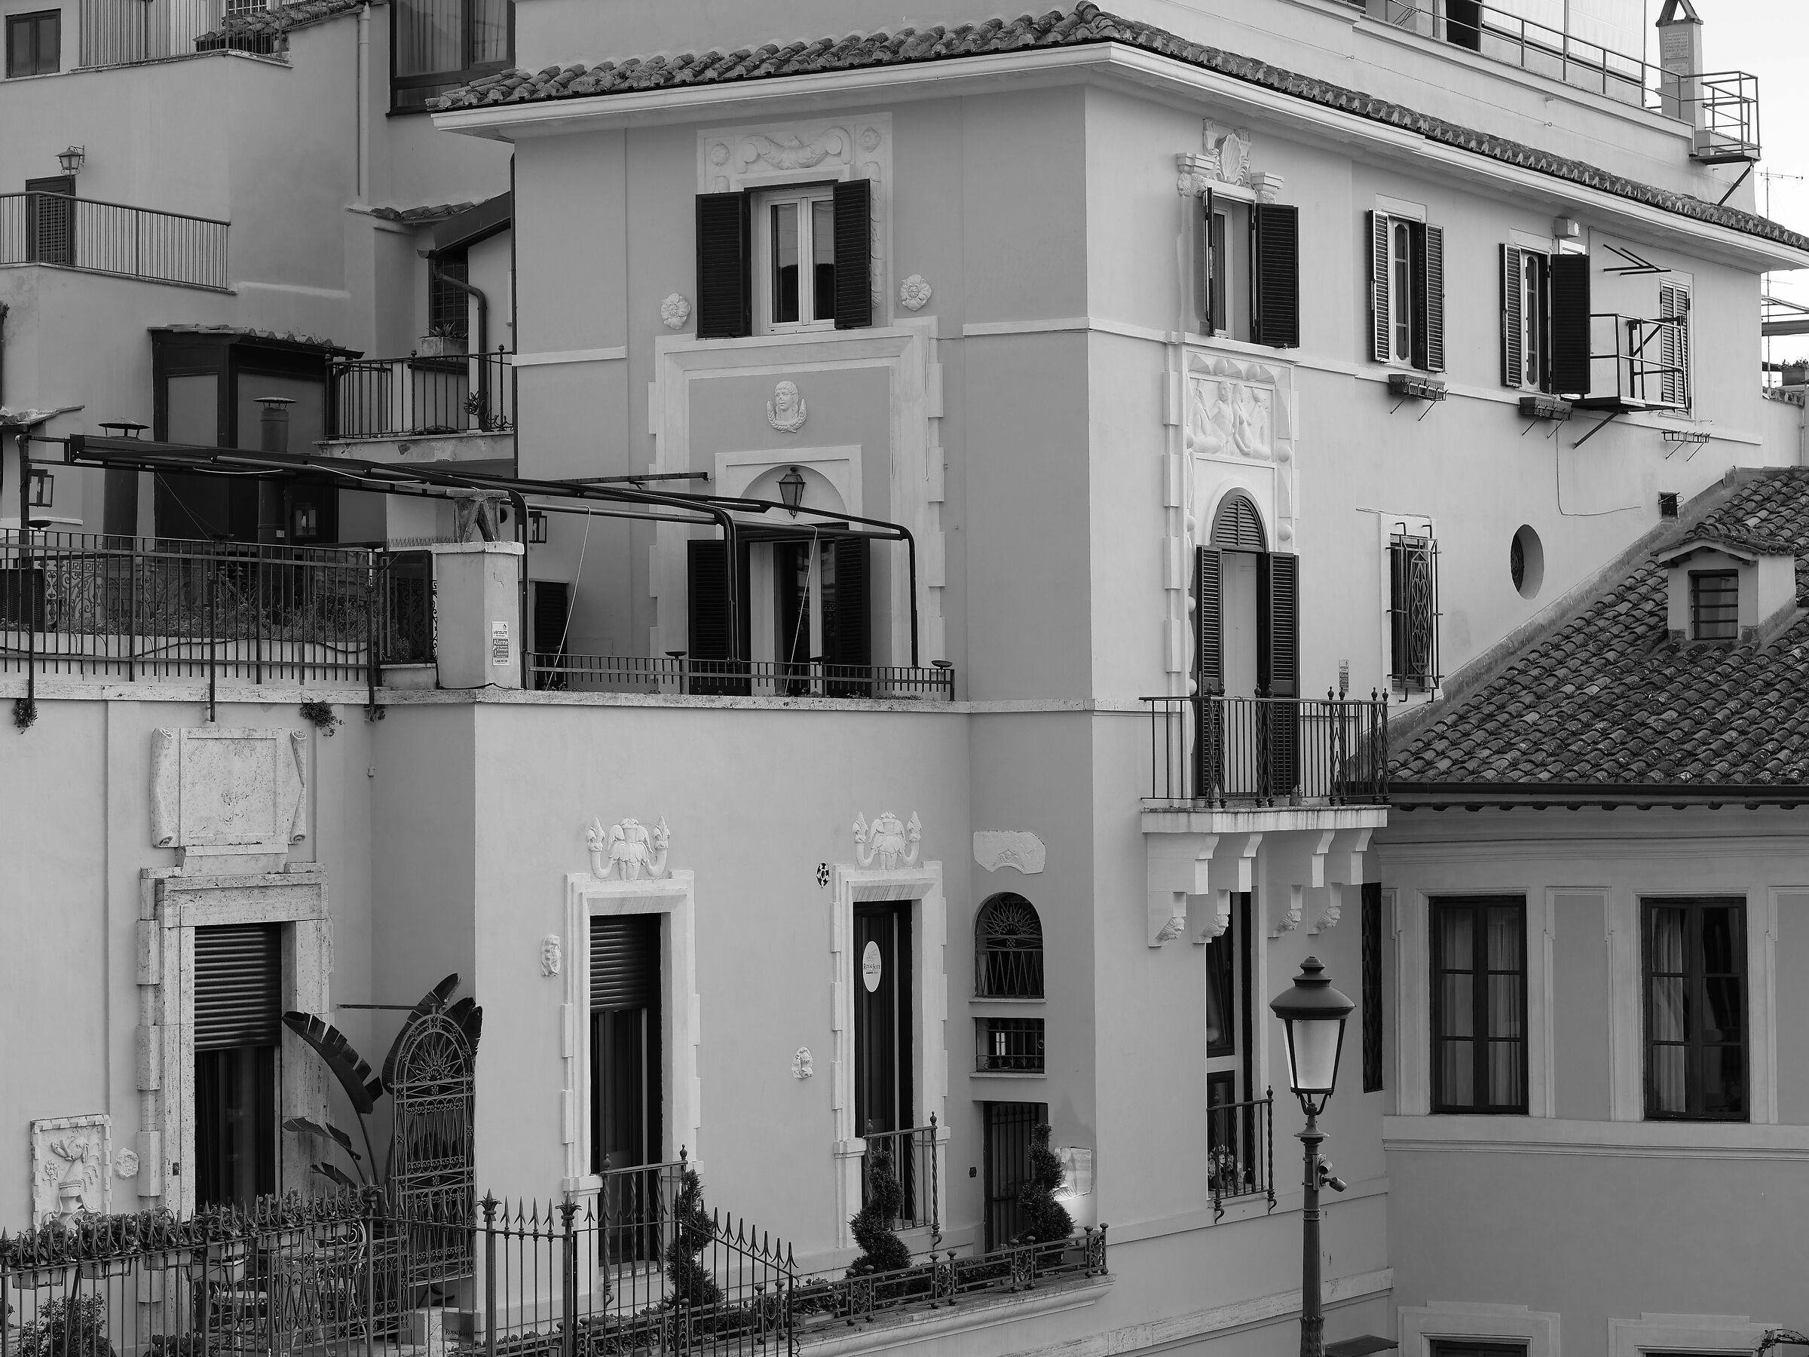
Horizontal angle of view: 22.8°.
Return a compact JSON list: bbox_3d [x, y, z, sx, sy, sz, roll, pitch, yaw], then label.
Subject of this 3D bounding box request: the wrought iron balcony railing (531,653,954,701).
[{"bbox_3d":[-1.379,0.007,42.525,0.100,0.339,7.375,-1,-2,31],"label":"wrought iron balcony railing"}]

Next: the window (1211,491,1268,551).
[{"bbox_3d":[3.497,-1.654,46.986,0.100,0.635,1.317,-1,-2,31],"label":"window"}]

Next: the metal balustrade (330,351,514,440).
[{"bbox_3d":[-5.401,-3.295,53.741,2.724,0.972,1.300,-1,-2,31],"label":"metal balustrade"}]

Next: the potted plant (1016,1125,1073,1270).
[{"bbox_3d":[1.357,5.024,43.591,0.573,1.433,0.573,-1,-1,0],"label":"potted plant"}]

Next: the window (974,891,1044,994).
[{"bbox_3d":[1.076,2.643,44.505,0.761,1.019,0.140,-1,-2,31],"label":"window"}]

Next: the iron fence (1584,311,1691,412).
[{"bbox_3d":[9.064,-3.909,56.586,0.727,1.091,2.257,-1,-2,31],"label":"iron fence"}]

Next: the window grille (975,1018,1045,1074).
[{"bbox_3d":[1.071,3.712,45.495,0.724,0.571,0.150,-1,-2,31],"label":"window grille"}]

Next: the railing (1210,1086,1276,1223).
[{"bbox_3d":[3.469,4.916,46.421,0.200,1.337,1.270,-1,-2,31],"label":"railing"}]

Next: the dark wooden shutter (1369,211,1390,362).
[{"bbox_3d":[5.293,-4.341,49.914,0.045,1.657,0.522,-1,-2,27],"label":"dark wooden shutter"}]

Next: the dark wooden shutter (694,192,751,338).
[{"bbox_3d":[-1.866,-4.241,46.178,0.542,1.470,0.045,-1,-2,19],"label":"dark wooden shutter"}]

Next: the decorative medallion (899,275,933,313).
[{"bbox_3d":[0.108,-3.948,46.075,0.350,0.377,0.100,-1,-2,31],"label":"decorative medallion"}]

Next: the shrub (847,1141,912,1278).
[{"bbox_3d":[-0.246,5.080,42.332,0.570,1.330,0.570,-1,-1,0],"label":"shrub"}]

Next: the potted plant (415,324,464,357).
[{"bbox_3d":[-5.609,-4.081,54.300,0.520,0.430,0.280,-1,-2,31],"label":"potted plant"}]

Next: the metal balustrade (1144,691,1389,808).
[{"bbox_3d":[3.888,0.761,47.634,0.759,1.190,4.363,-1,-2,31],"label":"metal balustrade"}]

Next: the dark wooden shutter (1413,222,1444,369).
[{"bbox_3d":[6.057,-4.339,51.223,0.045,1.667,0.512,-1,-2,33],"label":"dark wooden shutter"}]

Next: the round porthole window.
[{"bbox_3d":[7.343,-1.378,53.589,0.200,0.906,0.952,-1,-2,31],"label":"round porthole window"}]

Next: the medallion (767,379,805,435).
[{"bbox_3d":[-1.230,-2.827,46.823,0.412,0.575,0.140,-1,-2,31],"label":"medallion"}]

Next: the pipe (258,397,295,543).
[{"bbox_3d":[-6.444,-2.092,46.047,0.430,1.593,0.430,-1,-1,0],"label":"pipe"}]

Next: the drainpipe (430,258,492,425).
[{"bbox_3d":[-5.161,-3.873,52.186,0.634,1.920,0.300,-1,-2,31],"label":"drainpipe"}]

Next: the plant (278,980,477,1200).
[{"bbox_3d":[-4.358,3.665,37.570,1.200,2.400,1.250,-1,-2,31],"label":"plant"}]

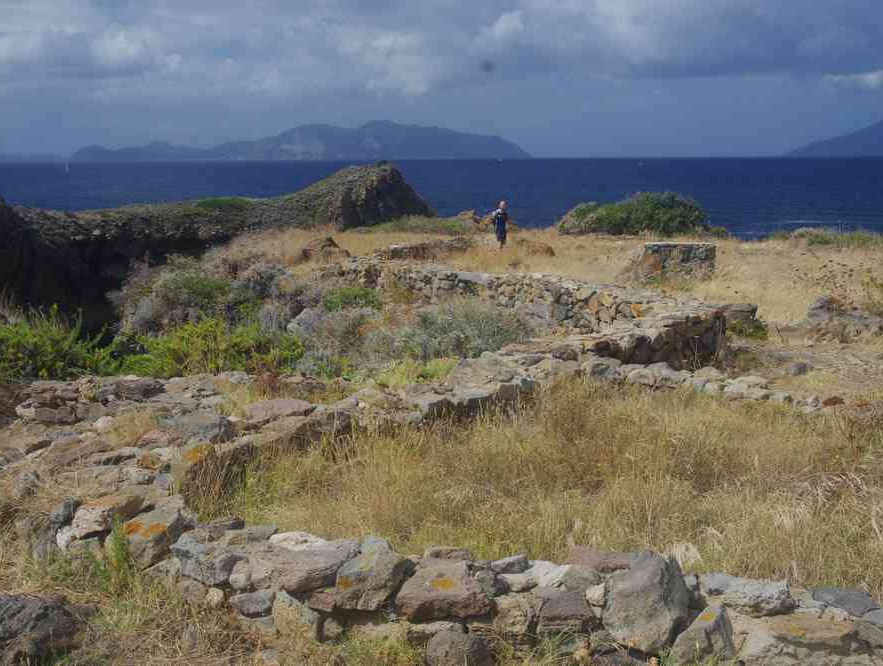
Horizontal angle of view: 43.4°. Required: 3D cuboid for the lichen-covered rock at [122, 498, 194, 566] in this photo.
[{"bbox_3d":[-1.663,1.168,6.500,0.346,0.363,0.420,3,10,20],"label":"lichen-covered rock"}]

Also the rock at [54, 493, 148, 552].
[{"bbox_3d":[-2.068,1.146,6.750,0.508,0.295,0.400,2,9,15],"label":"rock"}]

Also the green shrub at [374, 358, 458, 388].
[{"bbox_3d":[-0.259,0.420,11.500,0.860,0.290,0.580,0,9,0],"label":"green shrub"}]

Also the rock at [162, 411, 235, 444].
[{"bbox_3d":[-1.861,0.724,8.500,0.509,0.208,0.420,-3,9,-15],"label":"rock"}]

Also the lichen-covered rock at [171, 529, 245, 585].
[{"bbox_3d":[-1.281,1.234,6.100,0.418,0.266,0.340,0,9,0],"label":"lichen-covered rock"}]

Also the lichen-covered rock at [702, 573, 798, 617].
[{"bbox_3d":[1.187,1.014,4.320,0.370,0.140,0.240,1,9,9],"label":"lichen-covered rock"}]

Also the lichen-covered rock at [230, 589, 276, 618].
[{"bbox_3d":[-0.768,1.095,4.500,0.190,0.100,0.160,1,9,9],"label":"lichen-covered rock"}]

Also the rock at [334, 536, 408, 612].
[{"bbox_3d":[-0.277,0.977,4.530,0.300,0.240,0.270,1,9,9],"label":"rock"}]

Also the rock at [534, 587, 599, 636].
[{"bbox_3d":[0.492,1.089,4.350,0.250,0.150,0.210,1,9,9],"label":"rock"}]

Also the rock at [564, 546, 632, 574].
[{"bbox_3d":[0.672,0.965,4.720,0.300,0.100,0.210,1,9,9],"label":"rock"}]

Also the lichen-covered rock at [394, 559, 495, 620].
[{"bbox_3d":[0.018,1.023,4.450,0.390,0.180,0.290,1,9,9],"label":"lichen-covered rock"}]

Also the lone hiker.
[{"bbox_3d":[2.127,-3.894,40.000,0.620,1.740,0.450,1,9,6],"label":"lone hiker"}]

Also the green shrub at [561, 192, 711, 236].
[{"bbox_3d":[8.662,-5.435,50.500,6.700,2.000,4.200,0,9,0],"label":"green shrub"}]

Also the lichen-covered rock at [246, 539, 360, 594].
[{"bbox_3d":[-0.566,0.968,4.620,0.460,0.170,0.300,0,9,0],"label":"lichen-covered rock"}]

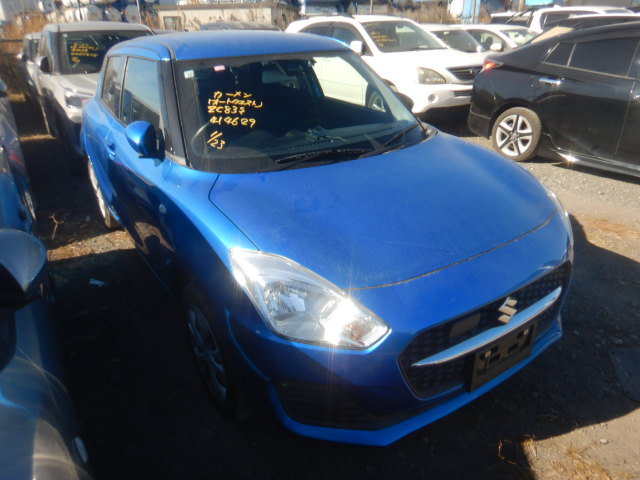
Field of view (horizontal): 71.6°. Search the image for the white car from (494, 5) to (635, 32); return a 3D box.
[{"bbox_3d":[7.971,-5.726,12.997,1.820,1.860,4.600,-16,29,-28],"label":"white car"}]

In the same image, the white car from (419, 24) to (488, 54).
[{"bbox_3d":[2.682,-4.253,10.512,1.750,1.520,4.400,-16,29,-28],"label":"white car"}]

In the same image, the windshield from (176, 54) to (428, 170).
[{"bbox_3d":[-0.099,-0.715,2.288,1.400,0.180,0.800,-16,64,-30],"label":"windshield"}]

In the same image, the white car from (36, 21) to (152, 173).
[{"bbox_3d":[-3.031,-2.316,6.576,1.695,1.620,3.995,-16,30,-28],"label":"white car"}]

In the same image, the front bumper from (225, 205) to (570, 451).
[{"bbox_3d":[0.489,0.313,1.799,1.690,0.630,0.600,-16,30,-30],"label":"front bumper"}]

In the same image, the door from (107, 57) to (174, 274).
[{"bbox_3d":[-0.899,-0.380,2.347,0.260,1.130,1.110,-16,30,-30],"label":"door"}]

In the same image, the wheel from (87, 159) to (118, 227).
[{"bbox_3d":[-1.770,-0.410,3.712,0.190,0.610,0.610,-16,30,-30],"label":"wheel"}]

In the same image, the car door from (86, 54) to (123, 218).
[{"bbox_3d":[-1.444,-0.733,3.081,0.260,1.110,0.920,-16,30,-30],"label":"car door"}]

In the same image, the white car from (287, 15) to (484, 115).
[{"bbox_3d":[1.114,-3.384,8.546,1.845,1.690,4.740,-15,29,-28],"label":"white car"}]

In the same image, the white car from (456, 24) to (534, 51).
[{"bbox_3d":[4.870,-4.961,11.929,1.730,1.500,4.200,-16,29,-28],"label":"white car"}]

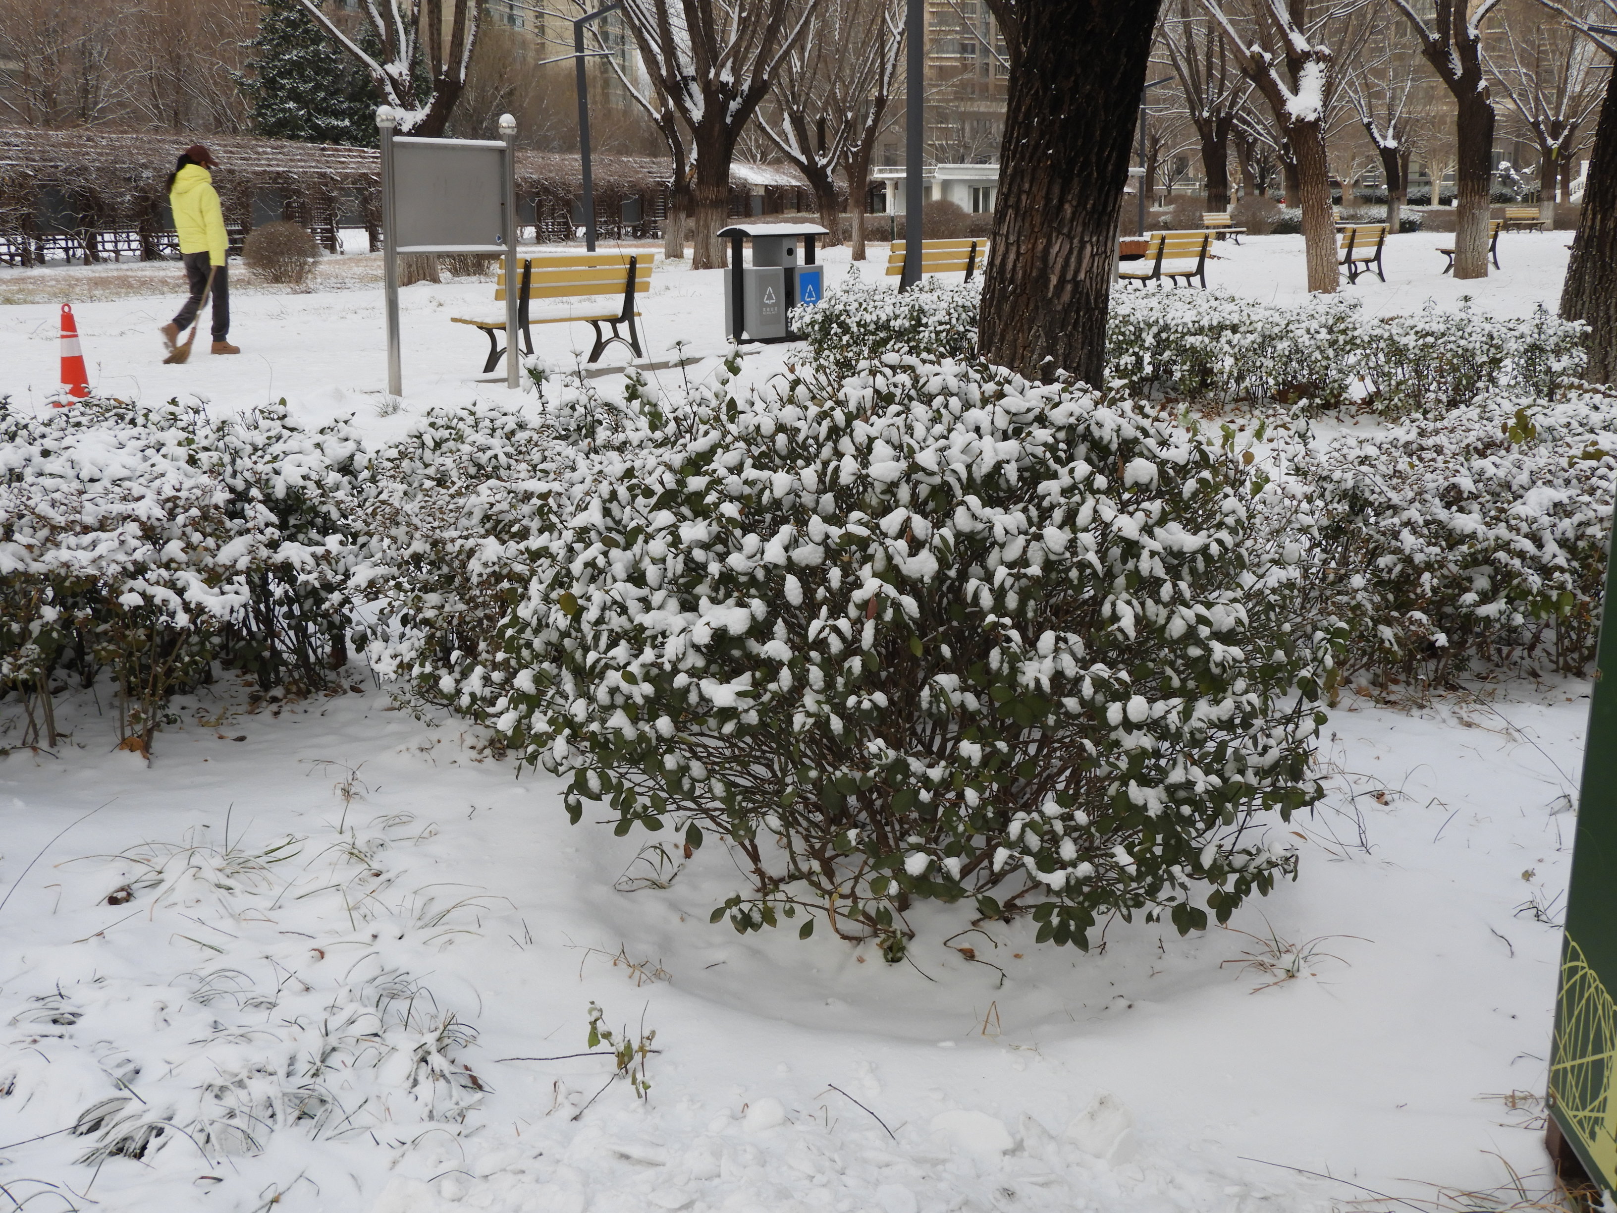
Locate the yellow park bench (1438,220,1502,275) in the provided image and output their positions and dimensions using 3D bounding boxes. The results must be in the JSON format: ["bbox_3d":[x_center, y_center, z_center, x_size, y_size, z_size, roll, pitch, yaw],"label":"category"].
[{"bbox_3d":[11.135,-6.034,31.360,0.654,0.828,1.521,9,16,39],"label":"yellow park bench"}]

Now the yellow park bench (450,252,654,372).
[{"bbox_3d":[-1.808,-2.150,13.655,0.654,0.828,1.521,9,16,38],"label":"yellow park bench"}]

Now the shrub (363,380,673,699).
[{"bbox_3d":[-0.705,-0.192,4.918,0.900,0.660,0.920,0,12,0],"label":"shrub"}]

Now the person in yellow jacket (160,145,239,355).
[{"bbox_3d":[-5.046,-2.899,15.308,0.620,1.670,0.500,-7,14,-27],"label":"person in yellow jacket"}]

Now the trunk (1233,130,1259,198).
[{"bbox_3d":[16.808,-16.397,72.194,0.800,3.841,0.800,0,12,0],"label":"trunk"}]

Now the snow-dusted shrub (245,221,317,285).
[{"bbox_3d":[-8.414,-5.639,29.689,1.168,1.027,1.168,0,12,0],"label":"snow-dusted shrub"}]

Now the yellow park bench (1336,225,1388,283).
[{"bbox_3d":[7.895,-5.100,27.161,0.654,0.828,1.521,9,16,39],"label":"yellow park bench"}]

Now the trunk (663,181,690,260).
[{"bbox_3d":[-2.999,-8.791,42.372,0.550,1.784,0.550,0,12,0],"label":"trunk"}]

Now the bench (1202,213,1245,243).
[{"bbox_3d":[10.858,-9.840,48.853,0.654,0.828,1.521,9,15,37],"label":"bench"}]

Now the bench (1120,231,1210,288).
[{"bbox_3d":[4.193,-3.959,21.900,0.654,0.828,1.521,10,16,39],"label":"bench"}]

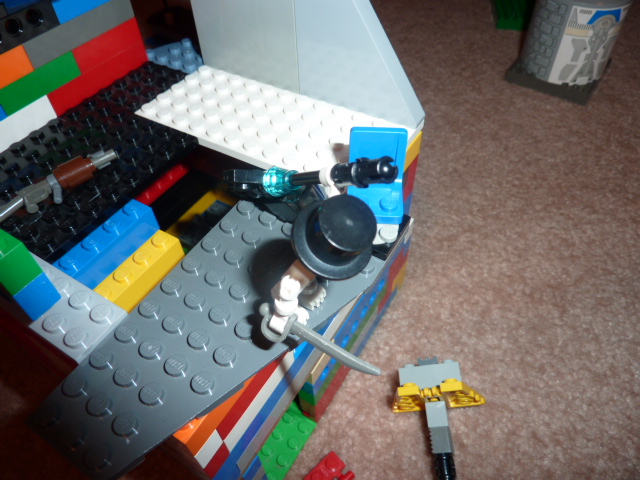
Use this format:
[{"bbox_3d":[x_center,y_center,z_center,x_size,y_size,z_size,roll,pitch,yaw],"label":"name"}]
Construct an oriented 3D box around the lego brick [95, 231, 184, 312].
[{"bbox_3d":[-0.057,0.011,0.146,0.008,0.011,0.032,23,53,21],"label":"lego brick"}]

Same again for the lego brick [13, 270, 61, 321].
[{"bbox_3d":[-0.076,0.011,0.116,0.016,0.010,0.008,23,53,21],"label":"lego brick"}]

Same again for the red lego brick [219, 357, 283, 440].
[{"bbox_3d":[-0.020,0.036,0.127,0.008,0.010,0.034,23,53,21],"label":"red lego brick"}]

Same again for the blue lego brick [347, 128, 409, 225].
[{"bbox_3d":[0.016,-0.018,0.132,0.016,0.020,0.017,3,48,5],"label":"blue lego brick"}]

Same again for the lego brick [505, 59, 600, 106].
[{"bbox_3d":[0.203,-0.145,0.395,0.064,0.011,0.064,28,55,24],"label":"lego brick"}]

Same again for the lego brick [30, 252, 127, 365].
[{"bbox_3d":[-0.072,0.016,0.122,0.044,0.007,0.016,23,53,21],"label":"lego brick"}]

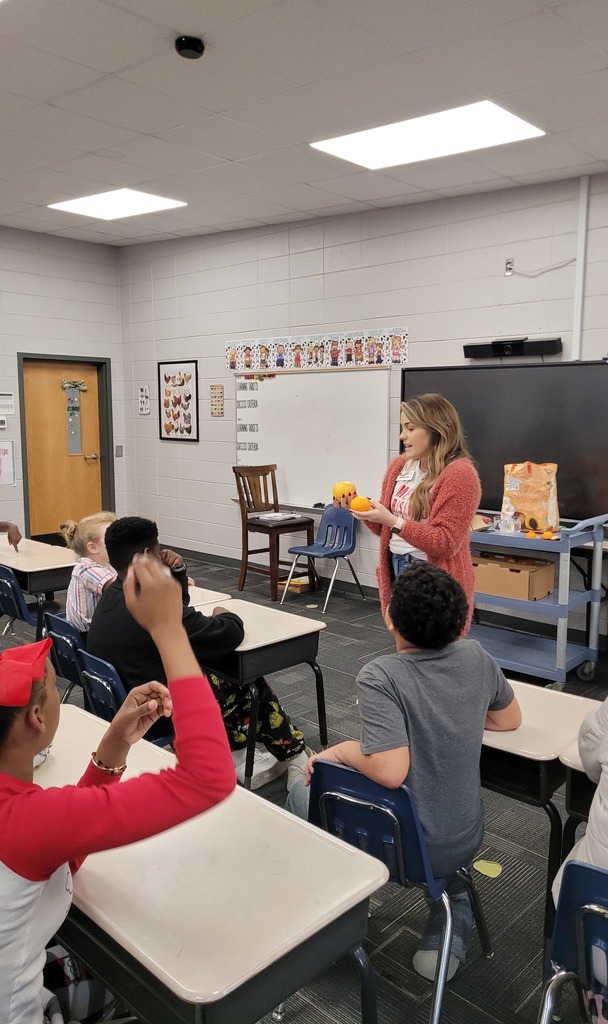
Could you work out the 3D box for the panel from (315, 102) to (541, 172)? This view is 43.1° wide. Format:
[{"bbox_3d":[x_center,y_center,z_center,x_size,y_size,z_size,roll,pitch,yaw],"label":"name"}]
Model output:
[{"bbox_3d":[0.652,-2.070,4.232,1.200,0.050,0.600,12,13,43],"label":"panel"}]

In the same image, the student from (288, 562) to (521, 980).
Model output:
[{"bbox_3d":[0.270,0.687,2.001,0.580,1.120,0.620,-1,7,-12],"label":"student"}]

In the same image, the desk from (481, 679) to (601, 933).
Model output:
[{"bbox_3d":[0.541,0.886,2.332,0.610,0.645,0.465,7,10,41],"label":"desk"}]

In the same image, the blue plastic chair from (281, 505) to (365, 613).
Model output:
[{"bbox_3d":[0.168,0.347,6.096,0.460,0.755,0.550,7,10,43],"label":"blue plastic chair"}]

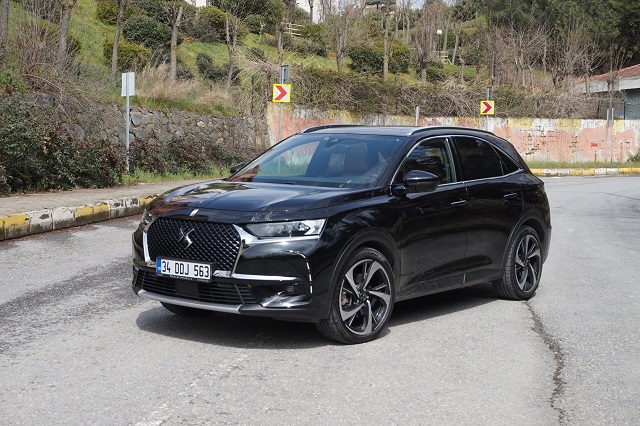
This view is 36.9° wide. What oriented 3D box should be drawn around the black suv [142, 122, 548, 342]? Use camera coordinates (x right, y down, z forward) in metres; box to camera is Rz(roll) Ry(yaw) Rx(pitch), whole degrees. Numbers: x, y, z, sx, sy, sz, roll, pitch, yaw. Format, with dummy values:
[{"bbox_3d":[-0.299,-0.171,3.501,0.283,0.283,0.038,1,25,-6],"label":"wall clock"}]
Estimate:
[{"bbox_3d":[0.411,0.029,8.415,2.010,1.620,4.570,4,5,36],"label":"black suv"}]

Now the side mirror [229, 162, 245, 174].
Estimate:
[{"bbox_3d":[-0.674,-0.351,8.444,0.250,0.165,0.150,4,5,36],"label":"side mirror"}]

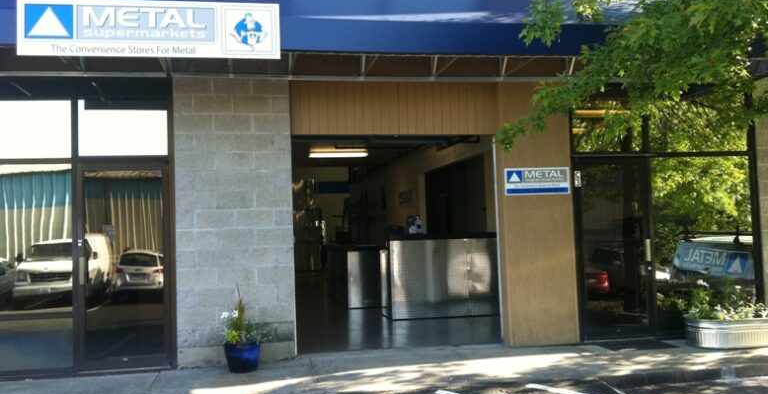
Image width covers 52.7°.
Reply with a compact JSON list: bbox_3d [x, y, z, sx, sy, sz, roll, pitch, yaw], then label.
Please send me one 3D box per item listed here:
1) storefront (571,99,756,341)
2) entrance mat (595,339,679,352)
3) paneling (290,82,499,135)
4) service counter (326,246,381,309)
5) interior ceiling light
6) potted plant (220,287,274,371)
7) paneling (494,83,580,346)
[{"bbox_3d":[3.404,0.229,9.253,2.420,2.880,0.130,-1,-3,-12],"label":"storefront"},{"bbox_3d":[2.784,1.631,8.535,0.780,0.012,0.580,-1,-3,-12],"label":"entrance mat"},{"bbox_3d":[0.133,-1.004,8.744,2.360,0.650,0.100,-1,-3,-12],"label":"paneling"},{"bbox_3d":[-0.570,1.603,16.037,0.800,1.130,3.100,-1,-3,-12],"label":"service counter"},{"bbox_3d":[-0.939,-0.919,16.230,1.230,0.130,0.260,-1,-3,-12],"label":"interior ceiling light"},{"bbox_3d":[-1.375,1.276,7.717,0.510,0.880,0.450,-1,-3,-12],"label":"potted plant"},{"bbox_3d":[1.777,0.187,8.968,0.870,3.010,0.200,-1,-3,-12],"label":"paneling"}]

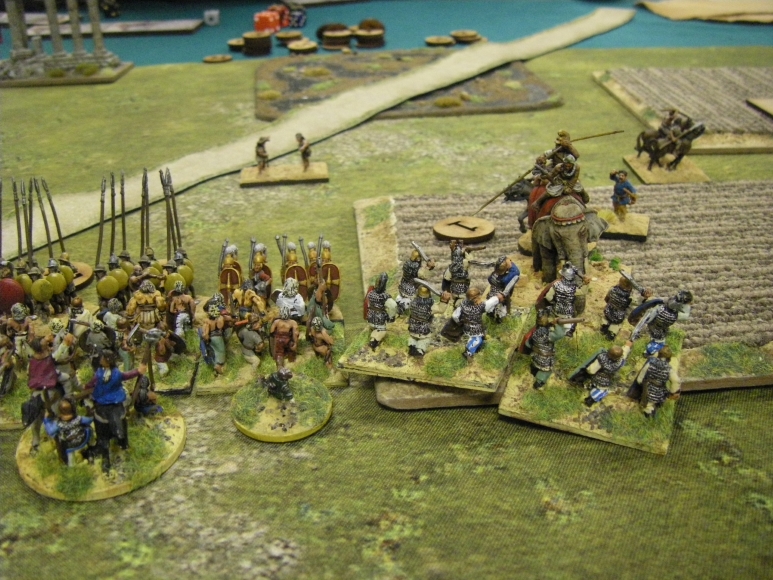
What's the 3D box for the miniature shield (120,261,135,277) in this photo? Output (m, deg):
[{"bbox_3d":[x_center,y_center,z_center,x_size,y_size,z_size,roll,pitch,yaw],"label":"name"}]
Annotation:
[{"bbox_3d":[-0.078,-0.005,0.254,0.006,0.006,0.002,-2,15,-4],"label":"miniature shield"}]

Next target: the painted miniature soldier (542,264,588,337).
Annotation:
[{"bbox_3d":[0.047,0.002,0.227,0.013,0.021,0.009,8,40,11],"label":"painted miniature soldier"}]

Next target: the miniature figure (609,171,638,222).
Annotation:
[{"bbox_3d":[0.089,-0.035,0.318,0.011,0.018,0.007,14,30,24],"label":"miniature figure"}]

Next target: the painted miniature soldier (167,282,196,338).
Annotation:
[{"bbox_3d":[-0.060,0.005,0.246,0.009,0.018,0.008,-3,27,-7],"label":"painted miniature soldier"}]

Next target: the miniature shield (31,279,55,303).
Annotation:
[{"bbox_3d":[-0.098,0.000,0.243,0.006,0.006,0.002,-2,15,-4],"label":"miniature shield"}]

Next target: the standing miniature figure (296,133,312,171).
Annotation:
[{"bbox_3d":[-0.037,-0.062,0.381,0.007,0.018,0.006,0,27,-2],"label":"standing miniature figure"}]

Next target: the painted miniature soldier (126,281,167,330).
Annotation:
[{"bbox_3d":[-0.070,0.005,0.245,0.012,0.017,0.008,-4,27,-9],"label":"painted miniature soldier"}]

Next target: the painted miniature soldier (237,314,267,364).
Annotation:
[{"bbox_3d":[-0.036,0.014,0.225,0.010,0.014,0.011,-21,34,-35],"label":"painted miniature soldier"}]

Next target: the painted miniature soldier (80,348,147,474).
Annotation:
[{"bbox_3d":[-0.063,0.027,0.200,0.015,0.027,0.024,-8,31,-14],"label":"painted miniature soldier"}]

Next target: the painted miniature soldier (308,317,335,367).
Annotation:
[{"bbox_3d":[-0.018,0.014,0.236,0.007,0.014,0.008,4,27,11],"label":"painted miniature soldier"}]

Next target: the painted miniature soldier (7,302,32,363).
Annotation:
[{"bbox_3d":[-0.100,0.012,0.230,0.009,0.018,0.008,-4,27,-11],"label":"painted miniature soldier"}]

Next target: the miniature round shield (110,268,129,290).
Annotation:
[{"bbox_3d":[-0.085,-0.003,0.268,0.007,0.007,0.002,-6,27,-9],"label":"miniature round shield"}]

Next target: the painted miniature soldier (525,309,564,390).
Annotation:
[{"bbox_3d":[0.041,0.016,0.217,0.013,0.021,0.009,10,28,18],"label":"painted miniature soldier"}]

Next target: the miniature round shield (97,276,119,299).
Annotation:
[{"bbox_3d":[-0.085,-0.001,0.255,0.007,0.007,0.002,-4,15,-9],"label":"miniature round shield"}]

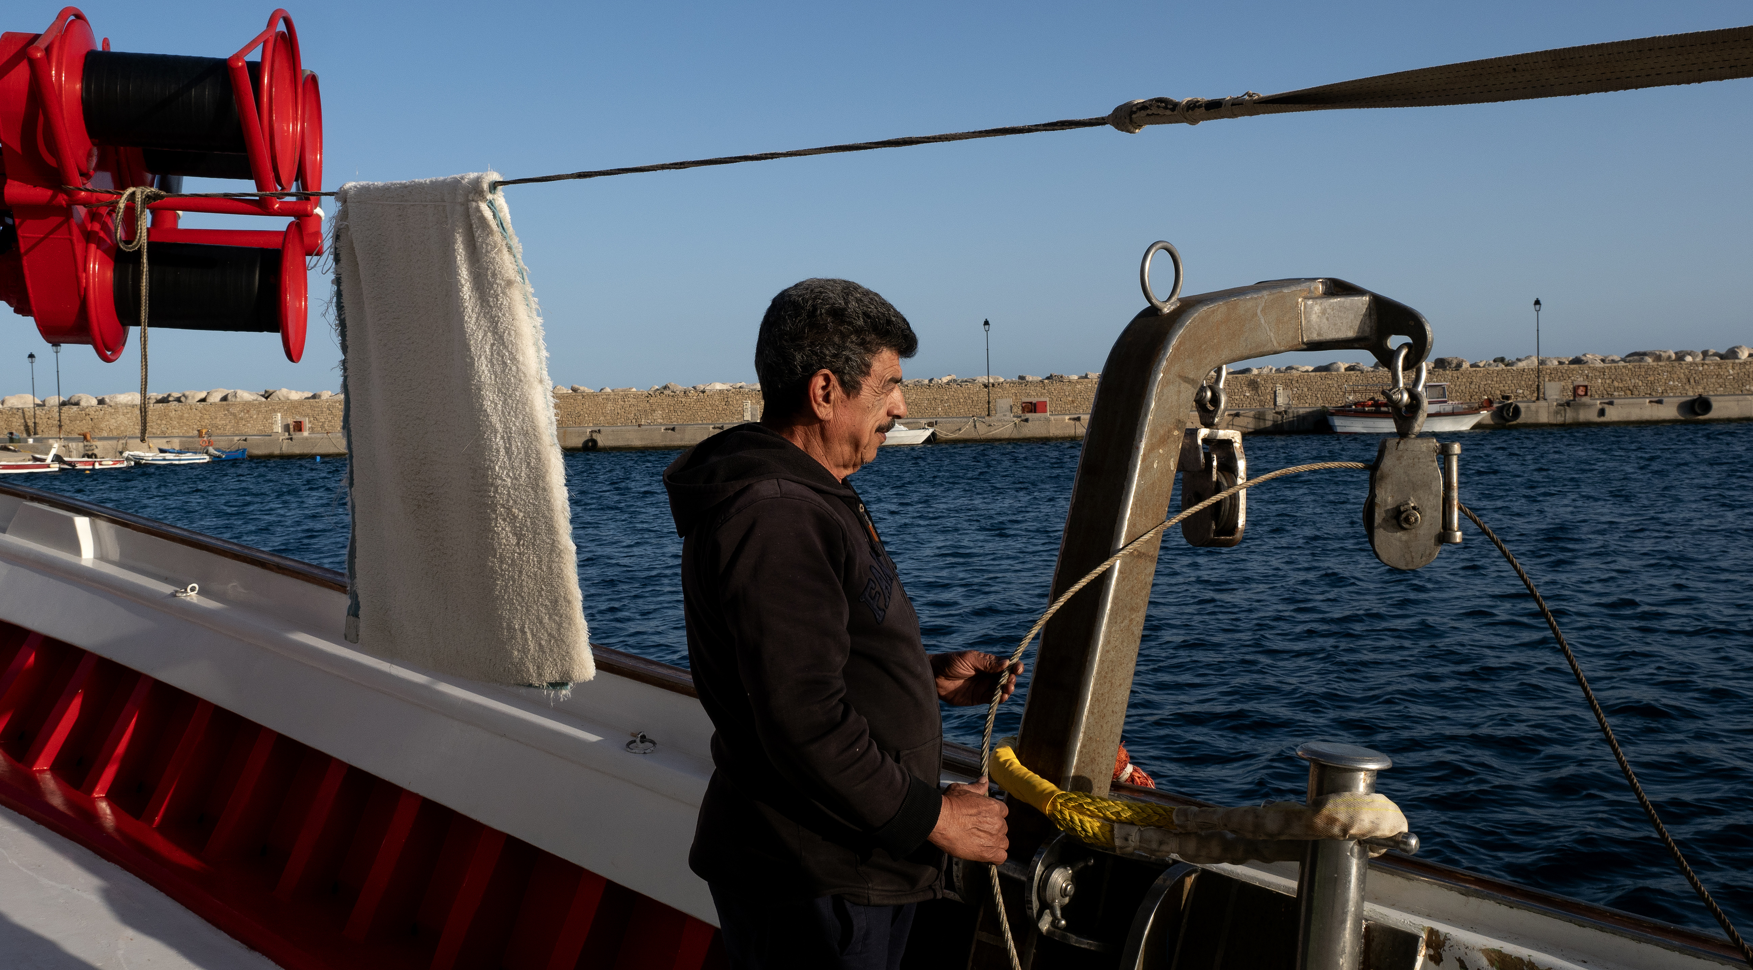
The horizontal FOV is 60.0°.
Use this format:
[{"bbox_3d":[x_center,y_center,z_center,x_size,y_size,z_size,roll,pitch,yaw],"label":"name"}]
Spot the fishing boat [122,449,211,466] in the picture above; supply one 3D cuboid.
[{"bbox_3d":[-35.090,-1.366,75.000,4.200,0.850,1.600,-1,4,11],"label":"fishing boat"}]

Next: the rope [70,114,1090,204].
[{"bbox_3d":[-1.021,-0.599,3.003,0.030,0.070,3.680,-5,10,-44],"label":"rope"}]

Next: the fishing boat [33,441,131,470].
[{"bbox_3d":[-38.201,-1.441,73.000,4.600,1.300,1.700,-1,4,11],"label":"fishing boat"}]

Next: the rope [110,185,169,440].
[{"bbox_3d":[-1.867,-0.429,3.850,0.080,0.650,0.110,2,5,45],"label":"rope"}]

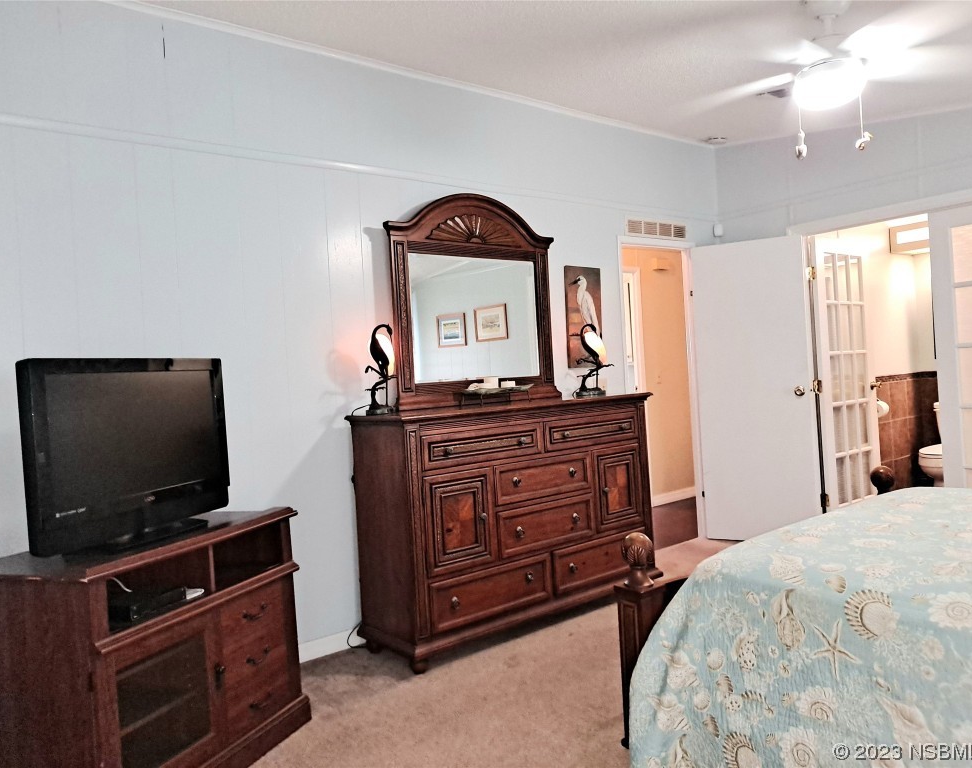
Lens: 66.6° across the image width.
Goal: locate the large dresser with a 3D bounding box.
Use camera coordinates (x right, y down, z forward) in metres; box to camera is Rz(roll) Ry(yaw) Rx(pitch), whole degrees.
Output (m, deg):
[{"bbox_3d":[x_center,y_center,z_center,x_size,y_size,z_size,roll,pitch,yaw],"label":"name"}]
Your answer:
[{"bbox_3d":[0.169,0.639,3.783,1.645,1.075,0.505,-4,1,-38],"label":"large dresser"}]

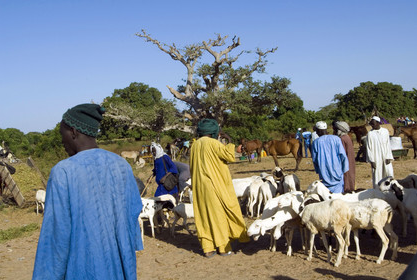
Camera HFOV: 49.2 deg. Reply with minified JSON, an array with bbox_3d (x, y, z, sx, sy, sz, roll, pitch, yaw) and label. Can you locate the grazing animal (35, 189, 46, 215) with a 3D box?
[{"bbox_3d":[-3.960,1.544,11.751,0.900,0.670,0.270,-5,0,-37],"label":"grazing animal"}]

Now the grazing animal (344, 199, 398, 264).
[{"bbox_3d":[1.826,1.046,5.440,0.920,0.780,0.340,-3,1,34],"label":"grazing animal"}]

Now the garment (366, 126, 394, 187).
[{"bbox_3d":[4.088,0.451,10.800,0.640,1.460,0.420,-4,1,13],"label":"garment"}]

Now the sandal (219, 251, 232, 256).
[{"bbox_3d":[0.224,1.478,6.020,0.100,0.070,0.260,-5,0,40],"label":"sandal"}]

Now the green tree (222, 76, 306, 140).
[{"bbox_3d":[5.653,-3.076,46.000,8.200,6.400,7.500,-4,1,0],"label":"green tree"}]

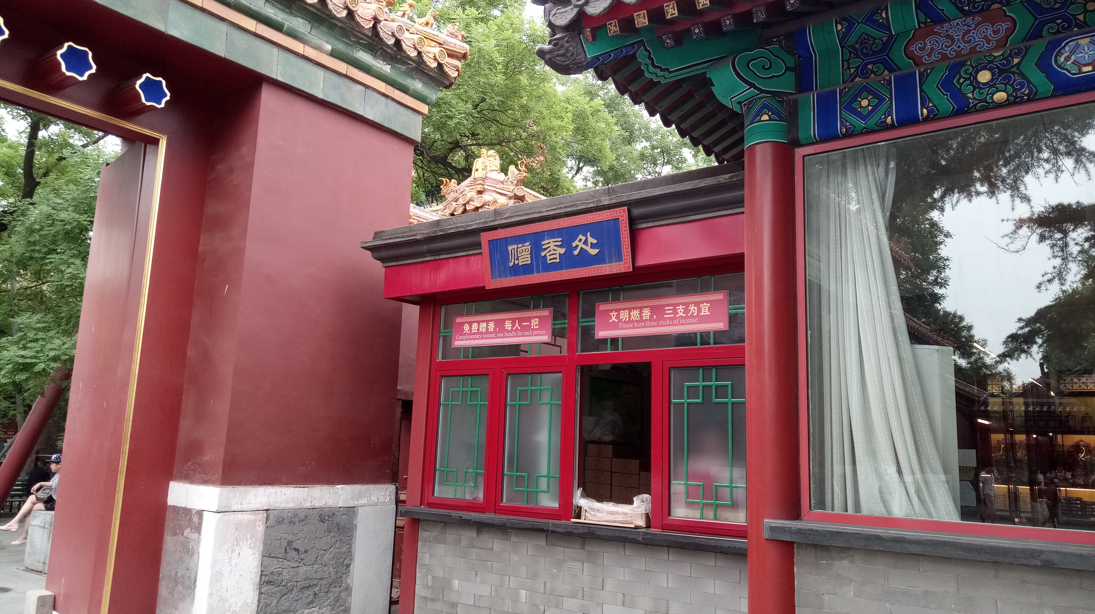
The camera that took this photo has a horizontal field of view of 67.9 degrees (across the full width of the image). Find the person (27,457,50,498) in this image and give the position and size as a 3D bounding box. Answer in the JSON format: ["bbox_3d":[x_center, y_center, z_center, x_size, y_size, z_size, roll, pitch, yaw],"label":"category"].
[{"bbox_3d":[-8.260,3.023,13.211,0.720,1.092,0.500,-5,-12,36],"label":"person"}]

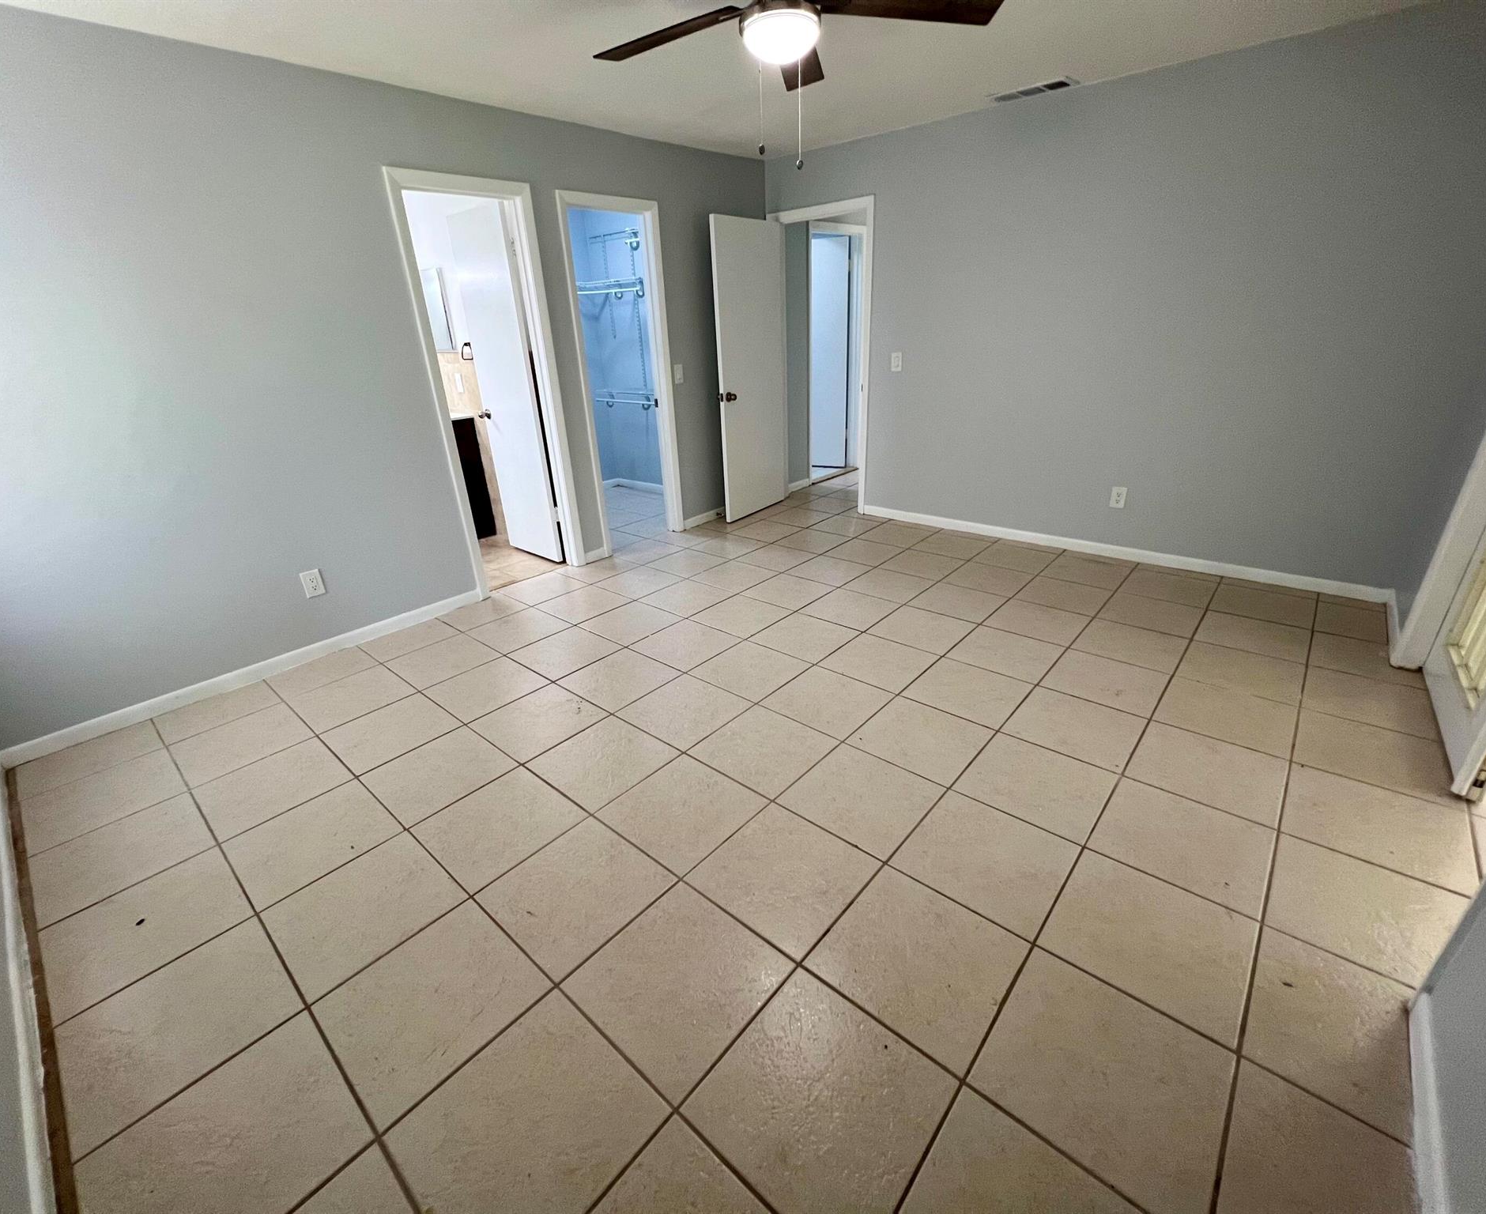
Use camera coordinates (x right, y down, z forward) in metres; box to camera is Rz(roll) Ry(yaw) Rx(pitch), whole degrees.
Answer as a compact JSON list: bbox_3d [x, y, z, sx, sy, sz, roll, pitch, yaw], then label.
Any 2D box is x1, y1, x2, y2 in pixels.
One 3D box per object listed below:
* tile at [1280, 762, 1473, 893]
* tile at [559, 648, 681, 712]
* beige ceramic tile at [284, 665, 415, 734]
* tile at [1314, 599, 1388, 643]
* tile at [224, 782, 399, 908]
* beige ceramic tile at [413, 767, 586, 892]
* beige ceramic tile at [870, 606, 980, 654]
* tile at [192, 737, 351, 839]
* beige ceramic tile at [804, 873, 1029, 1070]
[{"bbox_3d":[1.903,0.659,1.835,0.406,0.012,0.413,18,32,38],"label":"tile"},{"bbox_3d":[-0.554,0.329,2.755,0.398,0.010,0.398,17,31,38],"label":"tile"},{"bbox_3d":[-1.739,0.404,2.709,0.400,0.010,0.400,17,31,38],"label":"beige ceramic tile"},{"bbox_3d":[2.835,0.075,2.839,0.237,0.010,0.400,17,31,38],"label":"tile"},{"bbox_3d":[-1.381,0.747,1.963,0.412,0.012,0.402,18,31,37],"label":"tile"},{"bbox_3d":[-0.780,0.701,1.961,0.395,0.012,0.395,19,33,37],"label":"beige ceramic tile"},{"bbox_3d":[0.905,0.113,3.067,0.406,0.010,0.406,18,31,38],"label":"beige ceramic tile"},{"bbox_3d":[-1.703,0.648,2.213,0.415,0.012,0.403,17,31,37],"label":"tile"},{"bbox_3d":[0.429,0.858,1.494,0.398,0.010,0.398,17,31,38],"label":"beige ceramic tile"}]

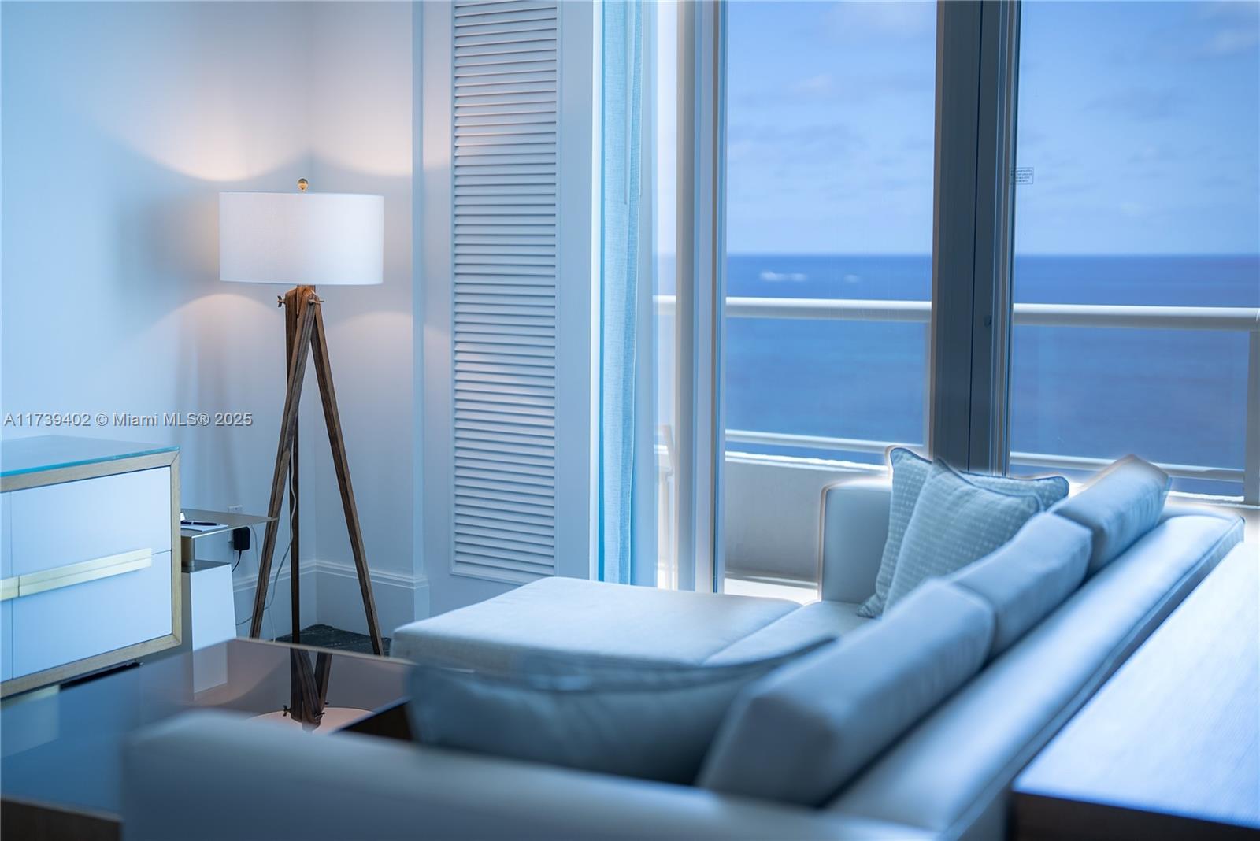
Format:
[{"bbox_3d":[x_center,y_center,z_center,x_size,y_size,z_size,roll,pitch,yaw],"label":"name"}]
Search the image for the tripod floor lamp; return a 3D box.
[{"bbox_3d":[-0.988,0.012,5.325,0.505,1.476,0.490,-1,6,-11],"label":"tripod floor lamp"}]

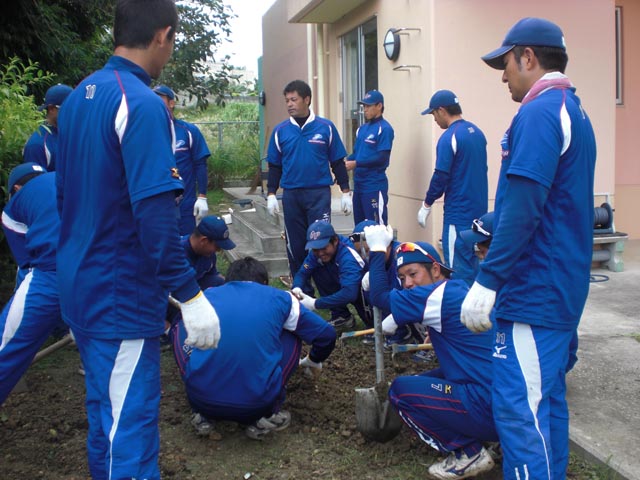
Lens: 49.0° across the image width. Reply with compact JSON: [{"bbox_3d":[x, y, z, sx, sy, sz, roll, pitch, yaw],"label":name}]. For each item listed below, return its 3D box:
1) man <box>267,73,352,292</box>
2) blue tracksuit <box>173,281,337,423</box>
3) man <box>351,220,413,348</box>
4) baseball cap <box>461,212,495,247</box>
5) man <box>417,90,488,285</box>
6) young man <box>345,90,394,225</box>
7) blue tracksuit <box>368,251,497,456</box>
[{"bbox_3d":[-0.092,-0.397,5.648,0.620,1.740,0.360,1,8,17],"label":"man"},{"bbox_3d":[-0.299,0.482,3.164,0.700,0.620,0.640,-1,8,2],"label":"blue tracksuit"},{"bbox_3d":[0.434,0.286,4.330,0.530,0.800,0.580,3,9,30],"label":"man"},{"bbox_3d":[0.937,-0.052,4.050,0.265,0.150,0.175,-28,20,-25],"label":"baseball cap"},{"bbox_3d":[0.907,-0.178,4.773,0.380,1.680,0.480,5,10,36],"label":"man"},{"bbox_3d":[0.430,-0.444,6.050,0.460,1.720,0.370,7,12,43],"label":"young man"},{"bbox_3d":[0.525,0.432,2.806,0.670,0.780,0.550,2,8,21],"label":"blue tracksuit"}]

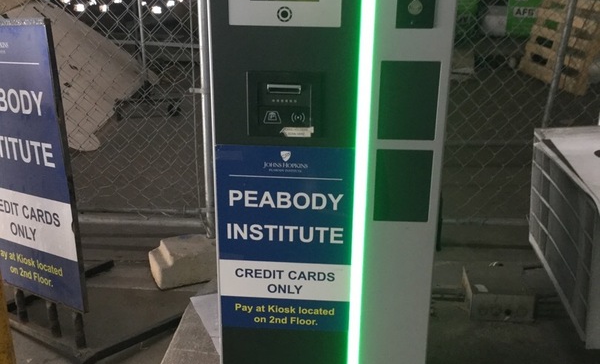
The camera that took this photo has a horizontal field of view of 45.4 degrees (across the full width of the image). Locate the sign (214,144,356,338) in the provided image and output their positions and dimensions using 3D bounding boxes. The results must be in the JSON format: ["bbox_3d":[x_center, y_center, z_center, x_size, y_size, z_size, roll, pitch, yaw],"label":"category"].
[{"bbox_3d":[-0.032,0.135,1.577,0.293,0.445,0.010,2,21,3],"label":"sign"}]

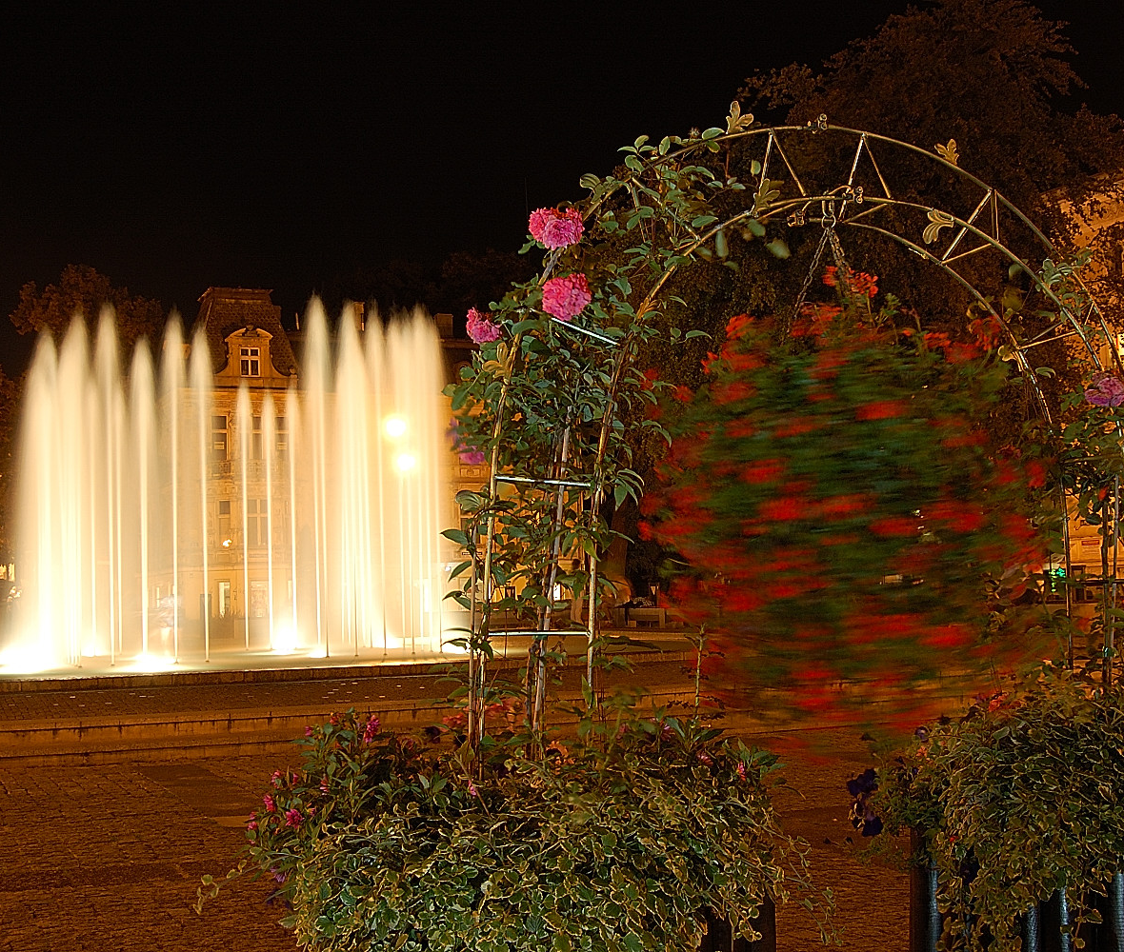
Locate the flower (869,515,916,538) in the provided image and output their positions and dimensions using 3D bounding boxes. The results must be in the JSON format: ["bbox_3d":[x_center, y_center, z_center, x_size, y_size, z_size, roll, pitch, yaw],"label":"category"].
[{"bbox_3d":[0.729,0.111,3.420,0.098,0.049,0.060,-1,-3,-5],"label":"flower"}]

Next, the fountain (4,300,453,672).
[{"bbox_3d":[-5.578,0.152,25.937,6.700,5.700,3.700,0,-3,-21],"label":"fountain"}]

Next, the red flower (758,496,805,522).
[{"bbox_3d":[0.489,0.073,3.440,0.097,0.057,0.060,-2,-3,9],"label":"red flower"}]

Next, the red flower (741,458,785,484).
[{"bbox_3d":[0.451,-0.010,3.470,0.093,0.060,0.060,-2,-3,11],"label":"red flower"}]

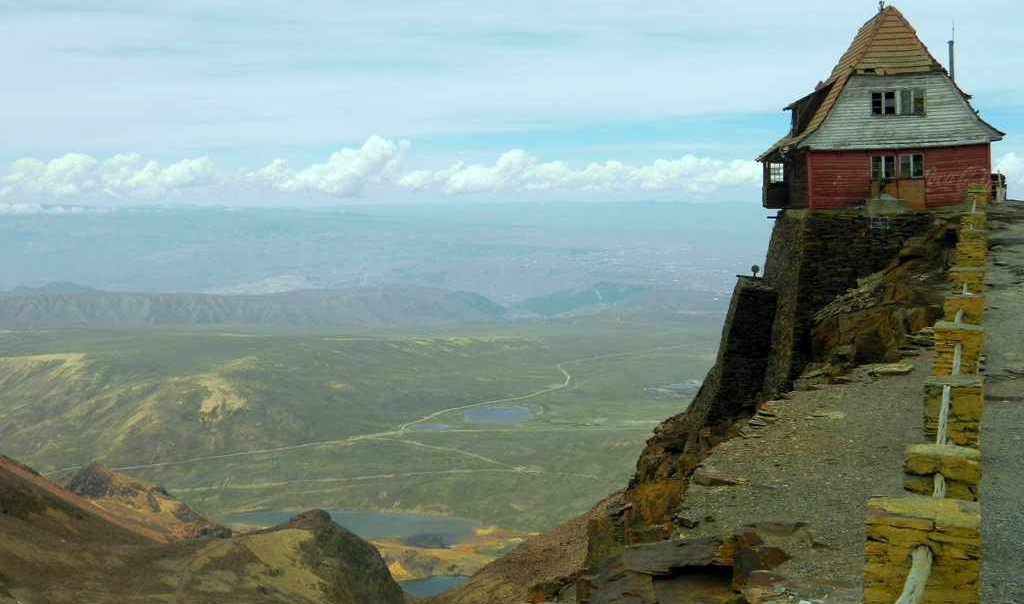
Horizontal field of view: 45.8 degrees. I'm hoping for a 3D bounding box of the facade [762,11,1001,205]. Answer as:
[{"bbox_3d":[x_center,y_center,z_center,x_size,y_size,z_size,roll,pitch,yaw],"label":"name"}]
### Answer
[{"bbox_3d":[15.365,-8.240,52.699,9.050,8.250,9.200,0,6,5],"label":"facade"}]

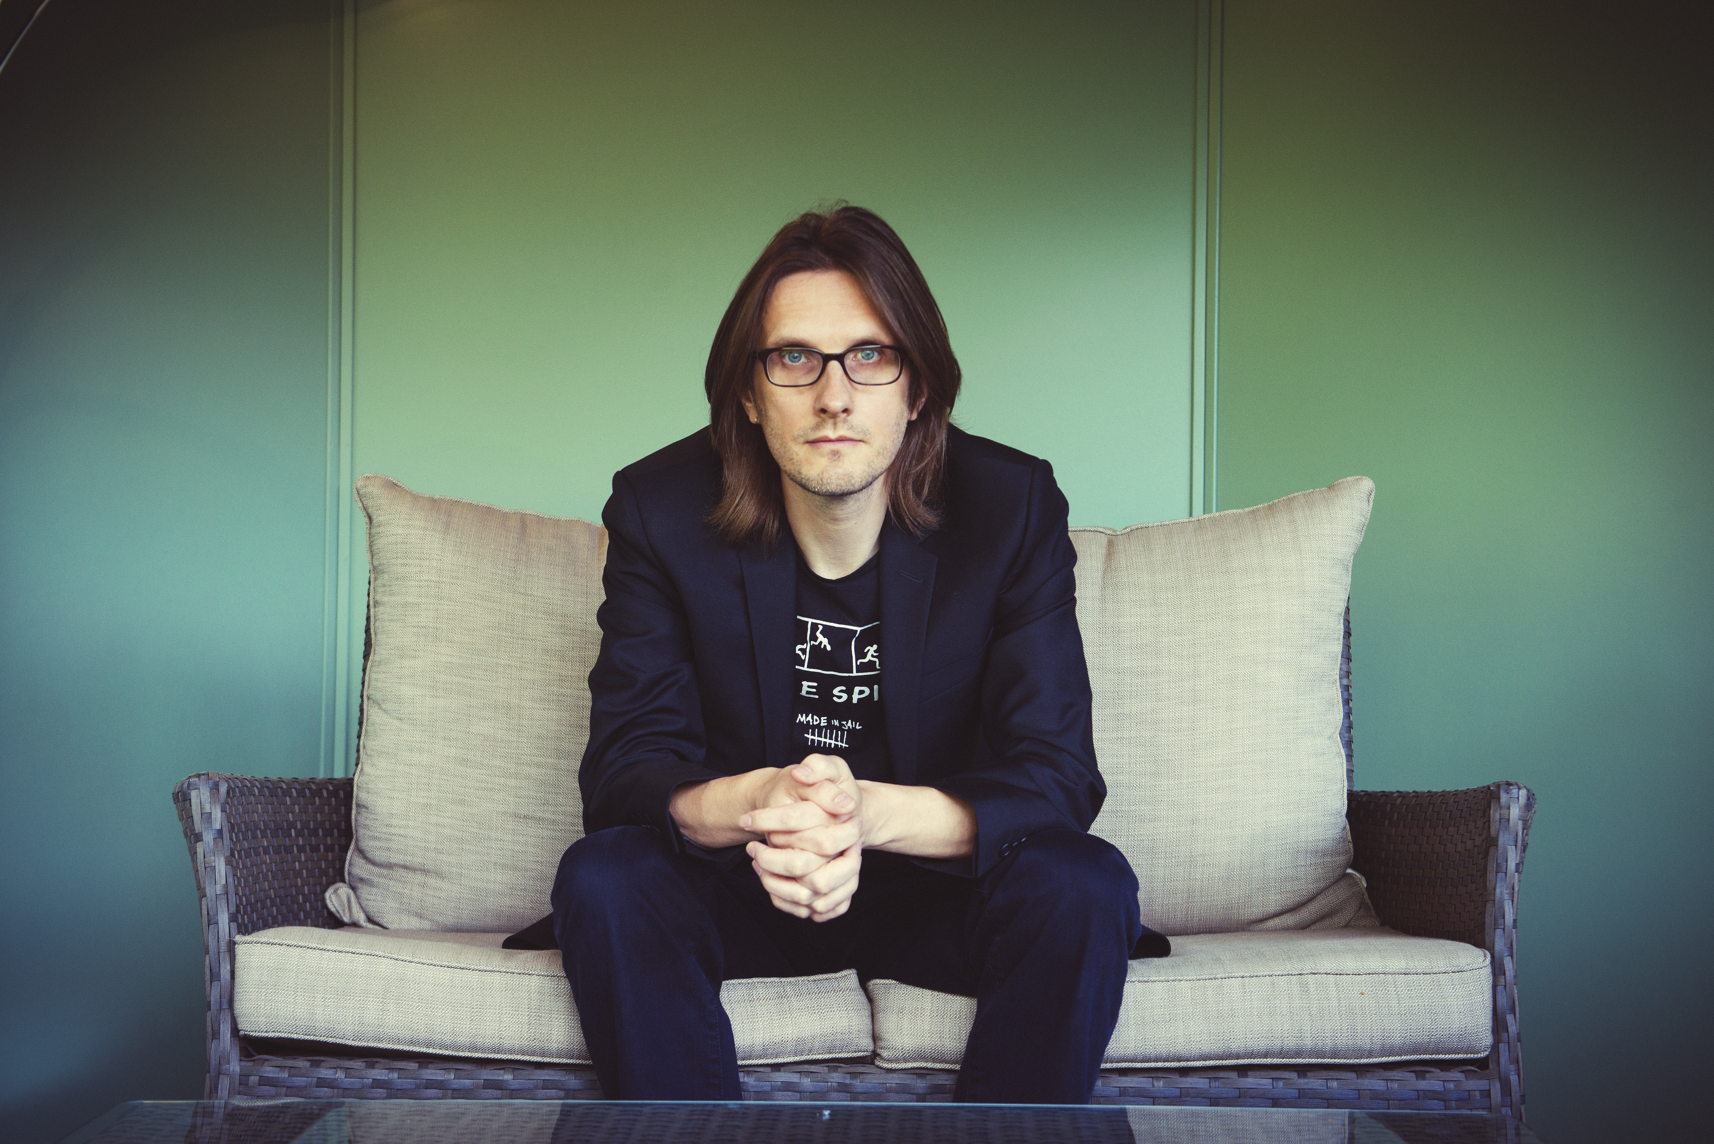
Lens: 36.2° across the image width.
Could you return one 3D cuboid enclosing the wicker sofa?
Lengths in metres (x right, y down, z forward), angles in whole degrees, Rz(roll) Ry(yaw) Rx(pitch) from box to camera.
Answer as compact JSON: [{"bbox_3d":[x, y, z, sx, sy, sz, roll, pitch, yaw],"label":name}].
[{"bbox_3d":[-0.004,0.350,2.880,1.310,0.910,0.770,0,-1,0],"label":"wicker sofa"}]

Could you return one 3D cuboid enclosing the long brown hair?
[{"bbox_3d":[-0.021,-0.180,2.430,0.235,0.315,0.225,-1,-1,0],"label":"long brown hair"}]

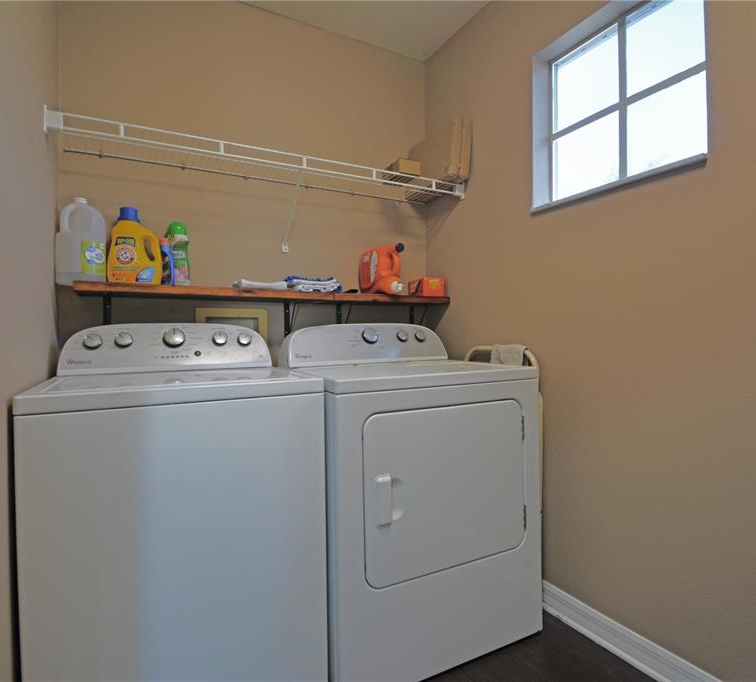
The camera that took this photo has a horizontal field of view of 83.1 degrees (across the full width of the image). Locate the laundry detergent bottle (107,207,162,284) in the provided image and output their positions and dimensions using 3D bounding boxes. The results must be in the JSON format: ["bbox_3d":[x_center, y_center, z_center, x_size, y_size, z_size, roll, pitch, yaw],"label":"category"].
[{"bbox_3d":[-0.892,-0.339,1.565,0.175,0.275,0.110,-1,0,-29],"label":"laundry detergent bottle"}]

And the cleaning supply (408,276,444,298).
[{"bbox_3d":[0.245,-0.262,2.165,0.125,0.098,0.150,-1,0,-27],"label":"cleaning supply"}]

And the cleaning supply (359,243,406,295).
[{"bbox_3d":[0.017,-0.333,2.055,0.145,0.245,0.225,-1,0,-39],"label":"cleaning supply"}]

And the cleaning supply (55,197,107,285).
[{"bbox_3d":[-1.061,-0.356,1.513,0.147,0.312,0.147,0,0,25],"label":"cleaning supply"}]

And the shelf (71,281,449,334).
[{"bbox_3d":[-0.385,-0.114,1.865,1.530,0.185,0.215,-1,0,-27],"label":"shelf"}]

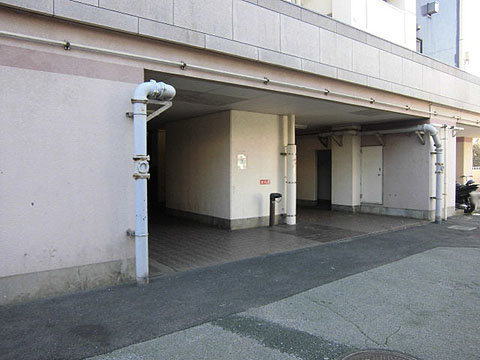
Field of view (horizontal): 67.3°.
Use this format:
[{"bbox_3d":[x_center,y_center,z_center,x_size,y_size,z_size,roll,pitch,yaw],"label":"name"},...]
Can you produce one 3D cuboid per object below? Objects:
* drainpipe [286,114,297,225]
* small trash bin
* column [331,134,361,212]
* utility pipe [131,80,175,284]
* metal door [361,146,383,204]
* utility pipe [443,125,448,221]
[{"bbox_3d":[1.369,-0.255,9.494,0.223,2.887,0.223,-2,3,-38],"label":"drainpipe"},{"bbox_3d":[0.911,0.771,9.258,0.182,0.856,0.304,-2,3,-38],"label":"small trash bin"},{"bbox_3d":[3.576,-0.217,12.082,0.446,2.603,0.841,-2,3,-38],"label":"column"},{"bbox_3d":[-1.193,0.042,4.884,0.517,2.664,0.304,-2,3,-38],"label":"utility pipe"},{"bbox_3d":[4.255,-0.146,11.579,0.061,1.843,0.750,-2,3,-38],"label":"metal door"},{"bbox_3d":[5.811,-0.191,10.161,0.071,2.704,0.071,-2,3,-38],"label":"utility pipe"}]

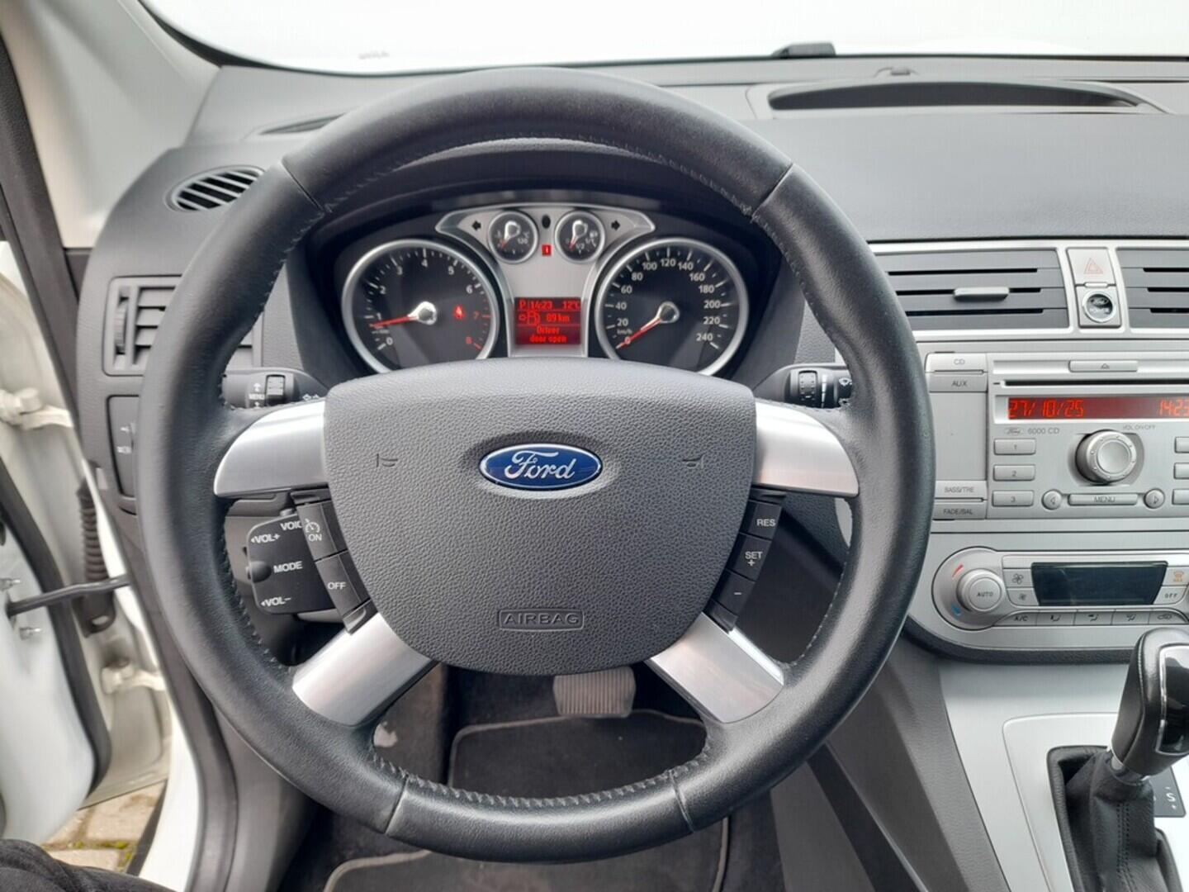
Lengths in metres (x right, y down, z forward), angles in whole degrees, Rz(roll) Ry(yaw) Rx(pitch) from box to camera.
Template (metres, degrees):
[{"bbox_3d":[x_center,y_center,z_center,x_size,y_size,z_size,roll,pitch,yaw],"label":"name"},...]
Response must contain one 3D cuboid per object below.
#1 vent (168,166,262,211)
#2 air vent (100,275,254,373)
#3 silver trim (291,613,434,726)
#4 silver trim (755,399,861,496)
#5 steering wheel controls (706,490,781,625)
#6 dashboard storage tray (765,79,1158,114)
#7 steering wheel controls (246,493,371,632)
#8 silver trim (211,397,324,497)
[{"bbox_3d":[-0.311,-0.212,0.705,0.084,0.020,0.056,-11,46,11],"label":"vent"},{"bbox_3d":[-0.297,-0.086,0.622,0.114,0.072,0.030,0,-7,-2],"label":"air vent"},{"bbox_3d":[-0.114,0.110,0.420,0.066,0.041,0.023,-39,0,0],"label":"silver trim"},{"bbox_3d":[0.103,0.001,0.420,0.049,0.047,0.023,0,0,0],"label":"silver trim"},{"bbox_3d":[0.076,0.058,0.433,0.026,0.072,0.020,22,0,0],"label":"steering wheel controls"},{"bbox_3d":[0.352,-0.336,0.825,0.375,0.036,0.060,0,24,0],"label":"dashboard storage tray"},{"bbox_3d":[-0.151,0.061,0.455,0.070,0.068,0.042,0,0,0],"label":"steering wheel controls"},{"bbox_3d":[-0.158,0.001,0.420,0.051,0.047,0.023,0,0,0],"label":"silver trim"}]

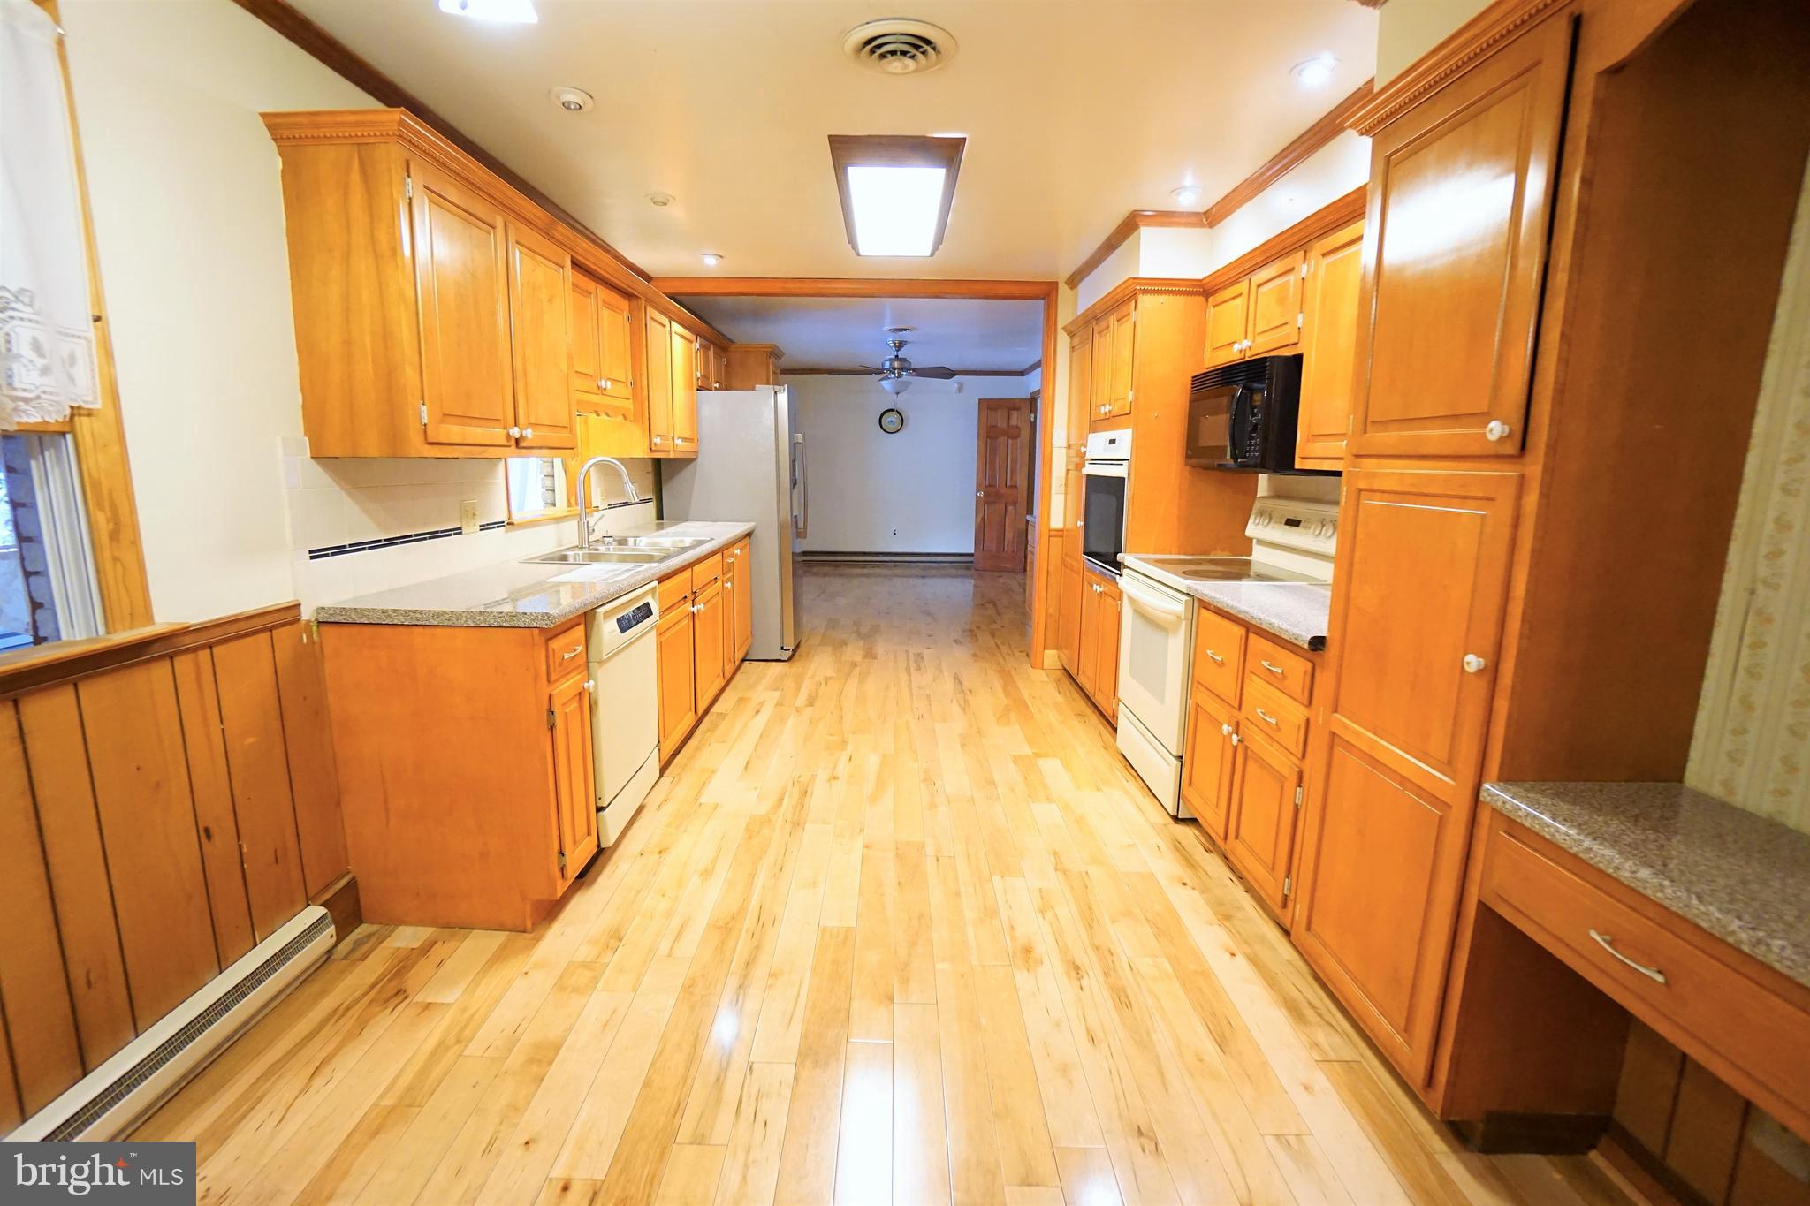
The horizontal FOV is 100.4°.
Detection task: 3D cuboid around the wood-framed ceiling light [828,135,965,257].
[{"bbox_3d":[-0.035,-1.666,3.202,0.468,0.070,1.301,1,11,-1],"label":"wood-framed ceiling light"}]

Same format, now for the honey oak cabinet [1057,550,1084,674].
[{"bbox_3d":[1.272,0.090,4.521,0.594,0.713,0.528,0,10,-1],"label":"honey oak cabinet"}]

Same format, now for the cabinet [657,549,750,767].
[{"bbox_3d":[-1.283,0.120,3.994,0.572,0.805,1.995,1,11,-1],"label":"cabinet"}]

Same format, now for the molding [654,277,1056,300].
[{"bbox_3d":[-0.303,-1.909,4.568,2.461,0.101,0.060,1,11,-1],"label":"molding"}]

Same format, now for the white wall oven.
[{"bbox_3d":[1.248,-0.513,3.795,0.552,0.673,0.746,0,10,-1],"label":"white wall oven"}]

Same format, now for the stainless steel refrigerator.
[{"bbox_3d":[-1.153,-0.576,5.382,0.825,1.789,0.878,1,11,-1],"label":"stainless steel refrigerator"}]

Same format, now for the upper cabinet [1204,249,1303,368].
[{"bbox_3d":[1.444,-1.095,2.864,0.326,0.337,0.812,0,10,-1],"label":"upper cabinet"}]

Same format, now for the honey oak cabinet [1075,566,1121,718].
[{"bbox_3d":[1.282,0.196,3.900,0.594,0.733,0.733,0,10,-1],"label":"honey oak cabinet"}]

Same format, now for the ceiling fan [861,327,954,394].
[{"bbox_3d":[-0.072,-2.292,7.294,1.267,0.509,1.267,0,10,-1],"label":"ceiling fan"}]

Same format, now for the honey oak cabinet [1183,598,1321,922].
[{"bbox_3d":[1.306,0.455,2.337,0.594,0.818,0.772,0,10,-1],"label":"honey oak cabinet"}]

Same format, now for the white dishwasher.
[{"bbox_3d":[-1.260,0.377,2.665,0.579,0.838,0.619,1,11,-1],"label":"white dishwasher"}]

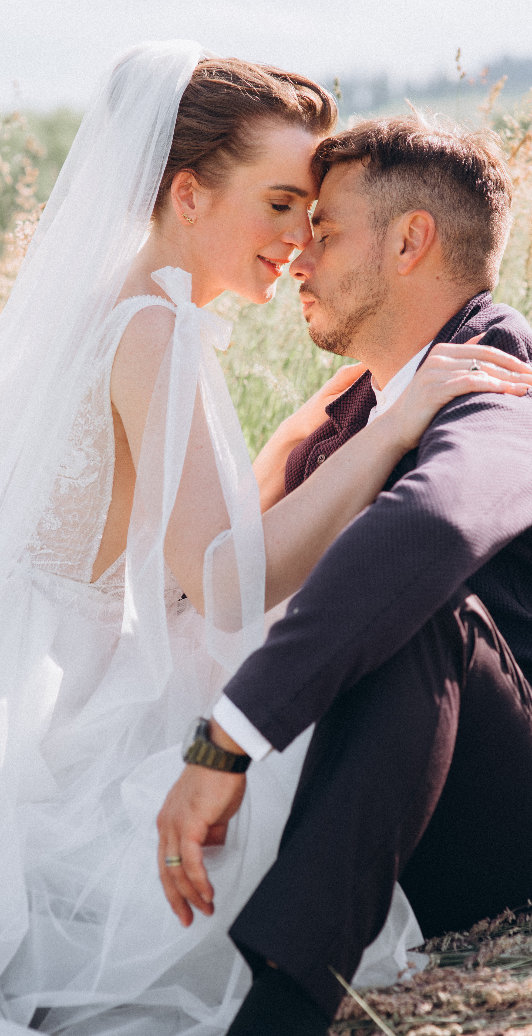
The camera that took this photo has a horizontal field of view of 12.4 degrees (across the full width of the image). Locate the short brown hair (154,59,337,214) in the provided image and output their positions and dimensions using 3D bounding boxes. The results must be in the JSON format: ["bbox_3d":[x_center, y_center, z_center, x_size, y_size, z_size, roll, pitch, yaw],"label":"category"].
[{"bbox_3d":[-0.049,-0.388,2.540,0.213,0.190,0.170,17,12,10],"label":"short brown hair"}]

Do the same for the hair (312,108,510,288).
[{"bbox_3d":[0.148,-0.320,2.480,0.205,0.178,0.170,-3,7,18],"label":"hair"}]

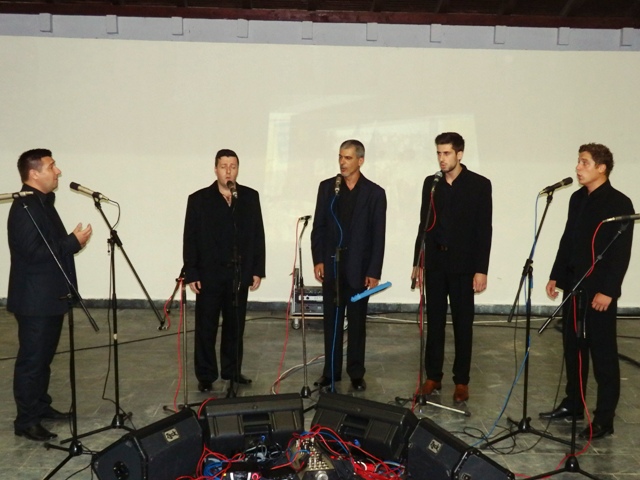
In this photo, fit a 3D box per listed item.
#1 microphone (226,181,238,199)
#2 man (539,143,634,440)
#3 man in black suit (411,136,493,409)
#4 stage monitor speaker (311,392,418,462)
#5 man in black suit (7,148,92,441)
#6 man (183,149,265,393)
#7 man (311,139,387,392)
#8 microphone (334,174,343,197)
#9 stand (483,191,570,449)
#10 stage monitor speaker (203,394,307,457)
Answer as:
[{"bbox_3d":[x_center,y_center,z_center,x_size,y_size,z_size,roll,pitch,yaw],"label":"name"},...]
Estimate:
[{"bbox_3d":[-0.595,-0.344,5.660,0.050,0.050,0.190,-1,27,-13],"label":"microphone"},{"bbox_3d":[1.696,0.296,5.264,0.420,1.820,0.550,-3,8,-30],"label":"man"},{"bbox_3d":[0.950,0.185,5.909,0.550,1.860,0.370,4,8,25],"label":"man in black suit"},{"bbox_3d":[0.287,1.070,4.939,0.600,0.330,0.420,4,8,27],"label":"stage monitor speaker"},{"bbox_3d":[-1.678,0.312,5.108,0.520,1.740,0.500,1,7,-2],"label":"man in black suit"},{"bbox_3d":[-0.700,0.215,6.027,0.580,1.730,0.360,0,7,-9],"label":"man"},{"bbox_3d":[0.215,0.188,6.050,0.570,1.800,0.360,3,7,16],"label":"man"},{"bbox_3d":[0.126,-0.372,5.680,0.050,0.050,0.190,1,37,-1],"label":"microphone"},{"bbox_3d":[1.275,0.456,5.110,0.600,1.530,0.530,0,7,-7],"label":"stand"},{"bbox_3d":[-0.423,1.057,4.969,0.600,0.330,0.420,-1,7,-16],"label":"stage monitor speaker"}]

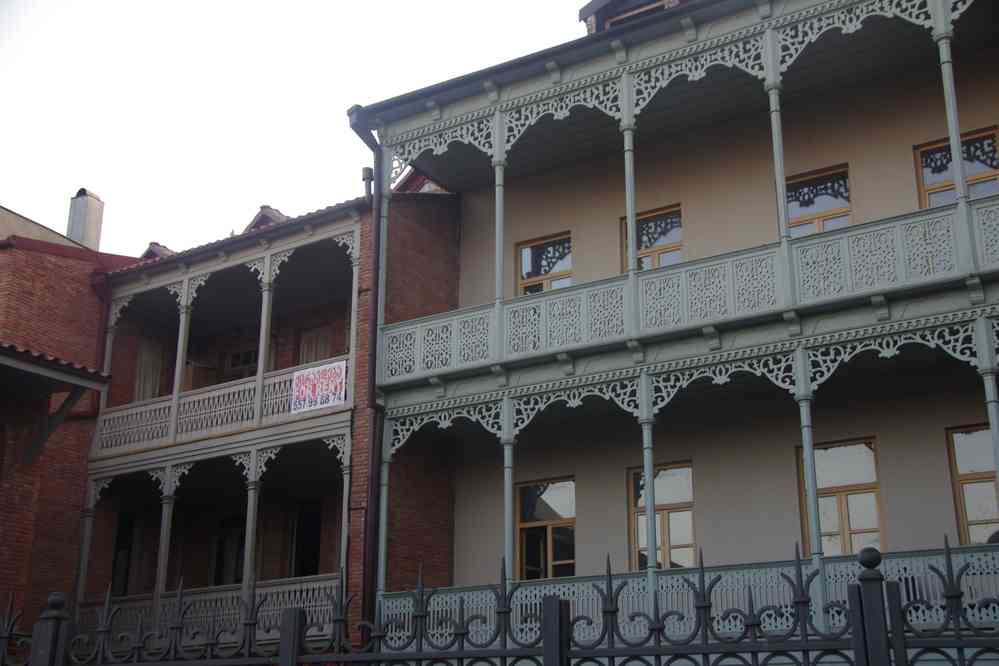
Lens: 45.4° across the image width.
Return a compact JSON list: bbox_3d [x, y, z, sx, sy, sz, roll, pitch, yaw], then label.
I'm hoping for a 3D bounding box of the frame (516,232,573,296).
[{"bbox_3d":[0.834,-0.784,22.165,1.240,2.163,0.124,-11,-22,29],"label":"frame"}]

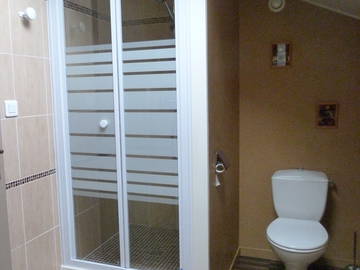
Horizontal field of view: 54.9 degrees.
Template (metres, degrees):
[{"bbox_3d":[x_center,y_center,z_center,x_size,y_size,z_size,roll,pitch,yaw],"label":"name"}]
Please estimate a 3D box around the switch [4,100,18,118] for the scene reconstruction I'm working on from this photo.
[{"bbox_3d":[-0.871,-0.140,1.792,0.012,0.081,0.075,2,7,20],"label":"switch"}]

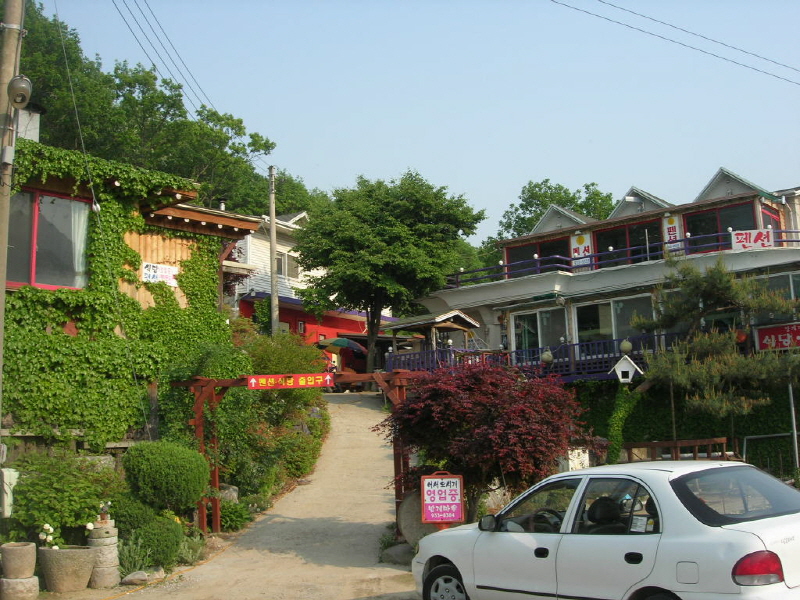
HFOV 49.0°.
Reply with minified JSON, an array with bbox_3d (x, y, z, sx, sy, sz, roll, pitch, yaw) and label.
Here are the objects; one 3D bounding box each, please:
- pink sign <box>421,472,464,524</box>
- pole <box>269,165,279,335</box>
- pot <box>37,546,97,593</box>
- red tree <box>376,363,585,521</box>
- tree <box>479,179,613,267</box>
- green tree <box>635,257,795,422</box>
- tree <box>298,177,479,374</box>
[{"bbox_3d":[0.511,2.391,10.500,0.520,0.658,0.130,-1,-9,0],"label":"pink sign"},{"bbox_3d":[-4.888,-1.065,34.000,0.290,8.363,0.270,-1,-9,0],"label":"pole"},{"bbox_3d":[-3.722,3.002,9.800,0.670,0.509,0.600,-1,-9,0],"label":"pot"},{"bbox_3d":[1.300,2.217,13.200,3.307,2.555,3.000,-1,-9,0],"label":"red tree"},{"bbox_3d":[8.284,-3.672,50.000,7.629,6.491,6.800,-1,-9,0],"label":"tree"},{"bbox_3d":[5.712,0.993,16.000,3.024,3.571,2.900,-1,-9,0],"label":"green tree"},{"bbox_3d":[-0.485,-0.906,37.000,8.089,9.100,7.600,-1,-9,0],"label":"tree"}]

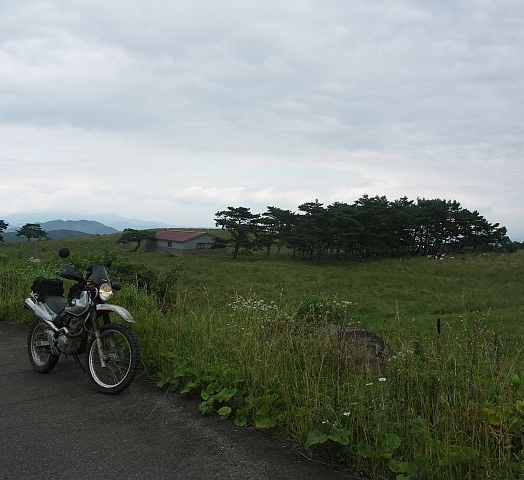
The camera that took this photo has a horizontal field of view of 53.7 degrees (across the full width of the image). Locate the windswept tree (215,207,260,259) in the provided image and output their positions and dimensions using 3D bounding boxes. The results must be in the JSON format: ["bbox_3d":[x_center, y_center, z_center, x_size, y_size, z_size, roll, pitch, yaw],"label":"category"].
[{"bbox_3d":[-4.401,-1.347,93.000,8.260,9.340,7.500,1,1,0],"label":"windswept tree"}]

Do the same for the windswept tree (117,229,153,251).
[{"bbox_3d":[-26.598,-0.104,108.000,7.510,4.590,6.500,1,1,0],"label":"windswept tree"}]

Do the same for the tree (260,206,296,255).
[{"bbox_3d":[3.155,-1.817,99.000,7.080,9.180,6.500,1,1,0],"label":"tree"}]

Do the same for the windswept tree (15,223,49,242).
[{"bbox_3d":[-57.630,-1.883,130.000,8.040,5.020,7.000,1,1,0],"label":"windswept tree"}]

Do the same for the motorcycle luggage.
[{"bbox_3d":[-2.498,0.553,6.030,0.320,0.210,0.260,1,-6,39],"label":"motorcycle luggage"}]

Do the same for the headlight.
[{"bbox_3d":[-1.607,0.534,5.340,0.110,0.185,0.180,2,-6,34],"label":"headlight"}]

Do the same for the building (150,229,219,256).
[{"bbox_3d":[-15.516,0.710,105.000,8.500,5.100,13.000,0,1,-37],"label":"building"}]

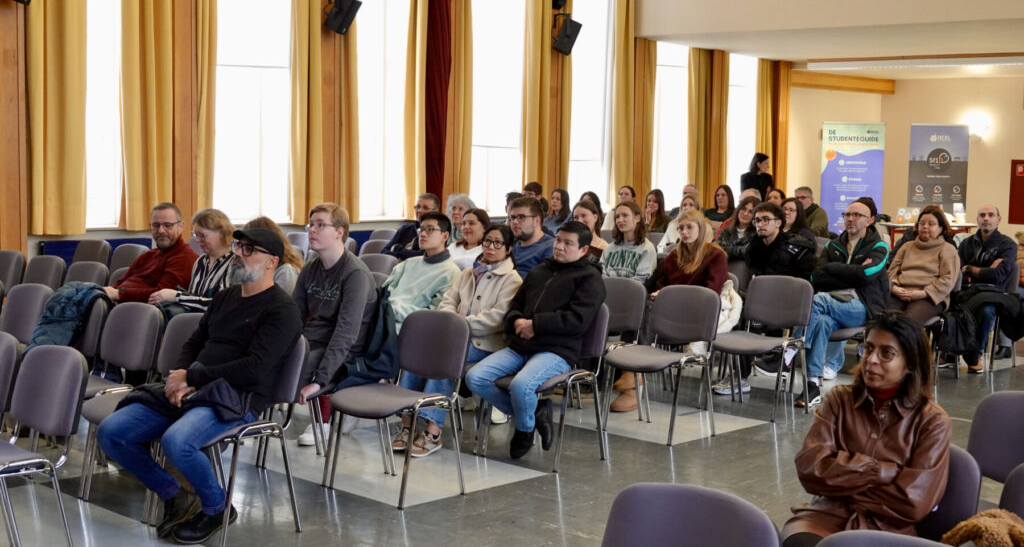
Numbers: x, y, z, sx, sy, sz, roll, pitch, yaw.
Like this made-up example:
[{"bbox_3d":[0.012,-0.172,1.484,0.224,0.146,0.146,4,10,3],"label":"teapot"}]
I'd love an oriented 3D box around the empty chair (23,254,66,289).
[{"bbox_3d":[-3.215,0.310,8.754,0.520,0.825,0.570,6,7,43],"label":"empty chair"}]

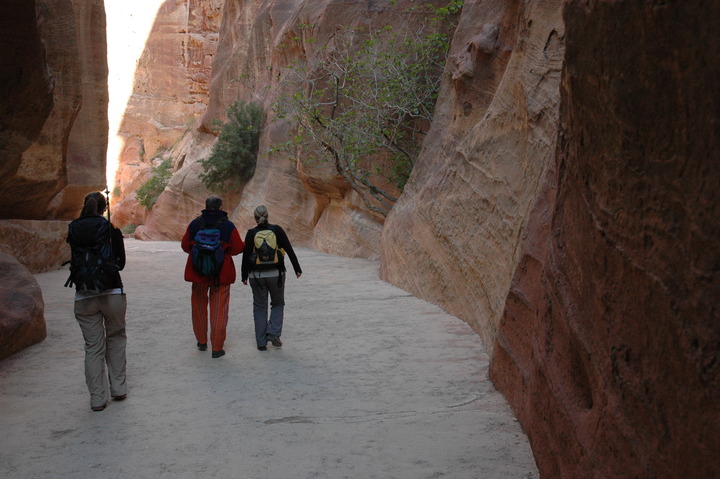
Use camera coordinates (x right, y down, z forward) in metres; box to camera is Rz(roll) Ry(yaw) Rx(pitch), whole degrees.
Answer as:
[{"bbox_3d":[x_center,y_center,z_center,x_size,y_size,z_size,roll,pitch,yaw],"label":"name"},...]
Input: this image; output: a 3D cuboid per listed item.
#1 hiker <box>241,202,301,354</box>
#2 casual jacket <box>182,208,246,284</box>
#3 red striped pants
[{"bbox_3d":[-1.013,0.438,9.150,0.700,1.640,0.520,0,2,-7],"label":"hiker"},{"bbox_3d":[-1.633,0.077,8.850,0.700,0.840,0.420,0,2,-6],"label":"casual jacket"},{"bbox_3d":[-1.653,0.821,8.870,0.430,0.880,0.480,0,2,-7],"label":"red striped pants"}]

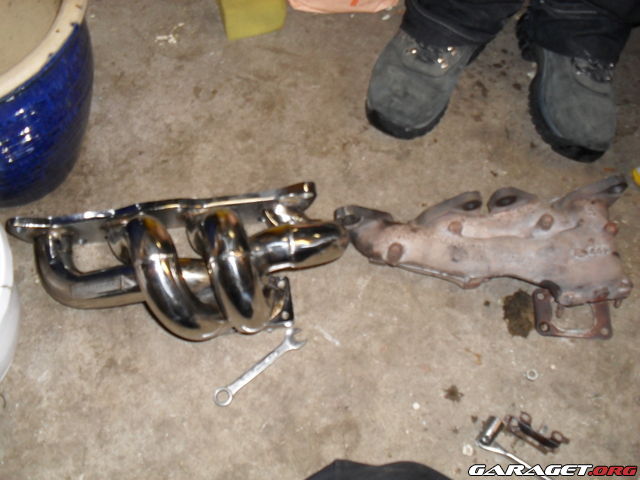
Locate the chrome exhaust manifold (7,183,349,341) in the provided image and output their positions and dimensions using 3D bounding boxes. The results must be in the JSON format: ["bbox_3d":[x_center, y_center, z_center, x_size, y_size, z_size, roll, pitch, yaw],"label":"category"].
[{"bbox_3d":[-0.197,0.033,0.887,0.460,0.140,0.205,-7,63,-3],"label":"chrome exhaust manifold"}]

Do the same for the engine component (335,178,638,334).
[{"bbox_3d":[0.240,0.027,0.912,0.420,0.100,0.205,-7,63,-4],"label":"engine component"}]

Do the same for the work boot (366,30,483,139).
[{"bbox_3d":[0.182,-0.336,1.066,0.120,0.155,0.310,21,65,10],"label":"work boot"}]

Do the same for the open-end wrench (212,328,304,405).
[{"bbox_3d":[-0.081,0.178,0.887,0.153,0.007,0.030,-35,68,-16],"label":"open-end wrench"}]

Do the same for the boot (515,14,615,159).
[{"bbox_3d":[0.427,-0.293,1.044,0.120,0.155,0.310,-4,63,-2],"label":"boot"}]

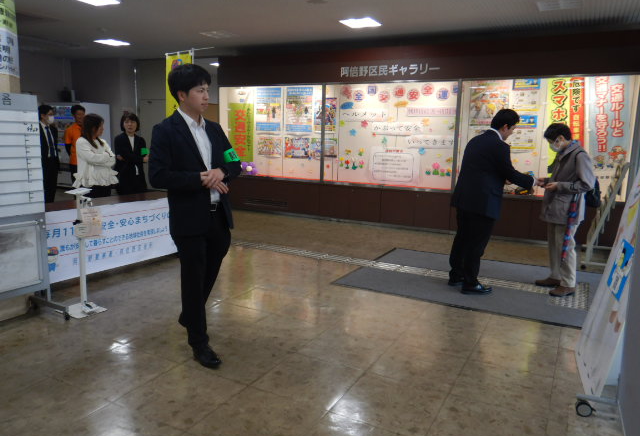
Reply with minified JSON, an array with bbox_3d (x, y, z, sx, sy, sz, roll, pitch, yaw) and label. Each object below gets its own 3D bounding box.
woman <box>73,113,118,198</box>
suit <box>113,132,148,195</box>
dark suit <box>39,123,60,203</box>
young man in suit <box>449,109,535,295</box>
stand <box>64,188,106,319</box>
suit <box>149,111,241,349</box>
[{"bbox_3d":[-2.431,-0.350,5.272,0.360,1.585,0.470,6,10,24],"label":"woman"},{"bbox_3d":[-2.232,-0.328,5.690,0.440,1.300,0.300,-2,10,-20],"label":"suit"},{"bbox_3d":[-3.438,-0.481,6.116,0.320,1.400,0.490,6,10,28],"label":"dark suit"},{"bbox_3d":[1.565,-0.160,4.495,0.740,1.670,0.540,-1,10,-18],"label":"young man in suit"},{"bbox_3d":[-1.808,0.257,3.665,0.300,0.930,0.260,8,11,34],"label":"stand"},{"bbox_3d":[-0.758,0.101,2.927,0.400,1.410,0.520,10,12,42],"label":"suit"}]

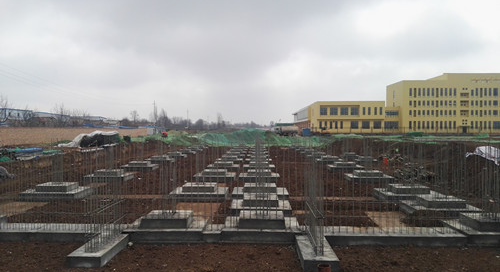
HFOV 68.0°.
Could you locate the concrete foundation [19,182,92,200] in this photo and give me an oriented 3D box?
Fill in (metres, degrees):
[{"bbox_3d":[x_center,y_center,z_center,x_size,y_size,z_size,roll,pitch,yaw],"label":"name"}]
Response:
[{"bbox_3d":[-9.191,2.594,17.715,2.491,0.609,1.997,0,1,1],"label":"concrete foundation"}]

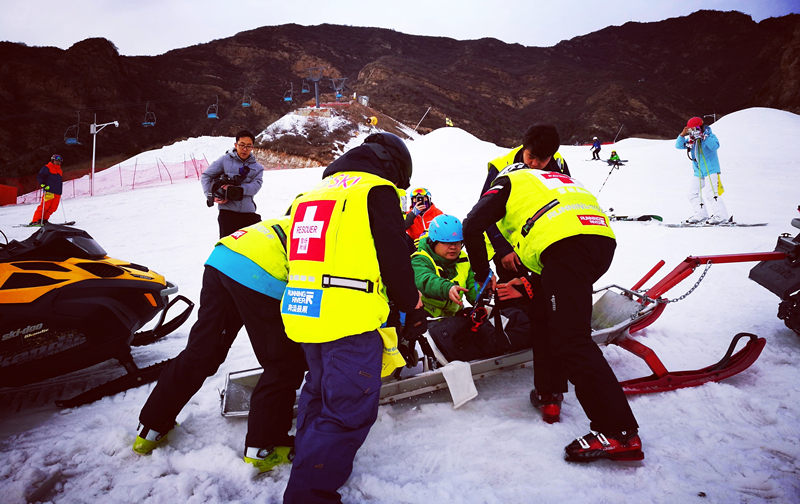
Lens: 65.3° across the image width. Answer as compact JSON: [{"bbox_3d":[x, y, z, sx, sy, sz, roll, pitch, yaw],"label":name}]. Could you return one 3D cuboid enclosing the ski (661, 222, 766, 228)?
[{"bbox_3d":[4.990,-0.420,9.850,1.600,0.090,0.250,-2,9,-10],"label":"ski"}]

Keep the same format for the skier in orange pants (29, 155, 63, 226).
[{"bbox_3d":[-8.630,-1.500,15.200,0.650,1.720,0.720,3,-3,-45],"label":"skier in orange pants"}]

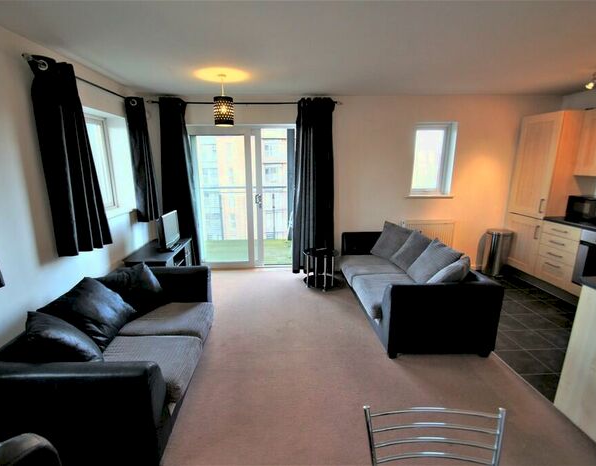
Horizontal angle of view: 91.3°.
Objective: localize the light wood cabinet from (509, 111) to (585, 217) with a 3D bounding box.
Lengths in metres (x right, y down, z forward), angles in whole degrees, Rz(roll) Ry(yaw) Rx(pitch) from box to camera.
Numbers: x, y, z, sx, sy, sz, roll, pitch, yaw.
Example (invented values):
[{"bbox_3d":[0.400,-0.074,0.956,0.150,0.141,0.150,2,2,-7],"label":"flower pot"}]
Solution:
[{"bbox_3d":[3.299,-0.834,3.712,0.580,1.250,0.600,-1,14,-3],"label":"light wood cabinet"}]

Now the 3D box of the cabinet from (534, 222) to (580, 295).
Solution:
[{"bbox_3d":[3.331,0.258,3.422,0.580,0.725,0.455,-1,14,-3],"label":"cabinet"}]

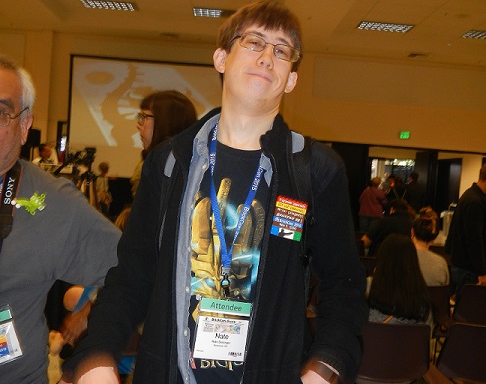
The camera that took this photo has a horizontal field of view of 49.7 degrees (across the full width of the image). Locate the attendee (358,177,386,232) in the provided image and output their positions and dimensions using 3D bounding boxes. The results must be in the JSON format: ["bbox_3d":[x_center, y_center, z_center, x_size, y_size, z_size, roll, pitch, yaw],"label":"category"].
[{"bbox_3d":[2.352,0.455,9.707,0.520,1.530,0.450,6,3,38],"label":"attendee"}]

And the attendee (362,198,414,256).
[{"bbox_3d":[1.623,0.689,5.939,0.580,1.270,0.760,4,2,-12],"label":"attendee"}]

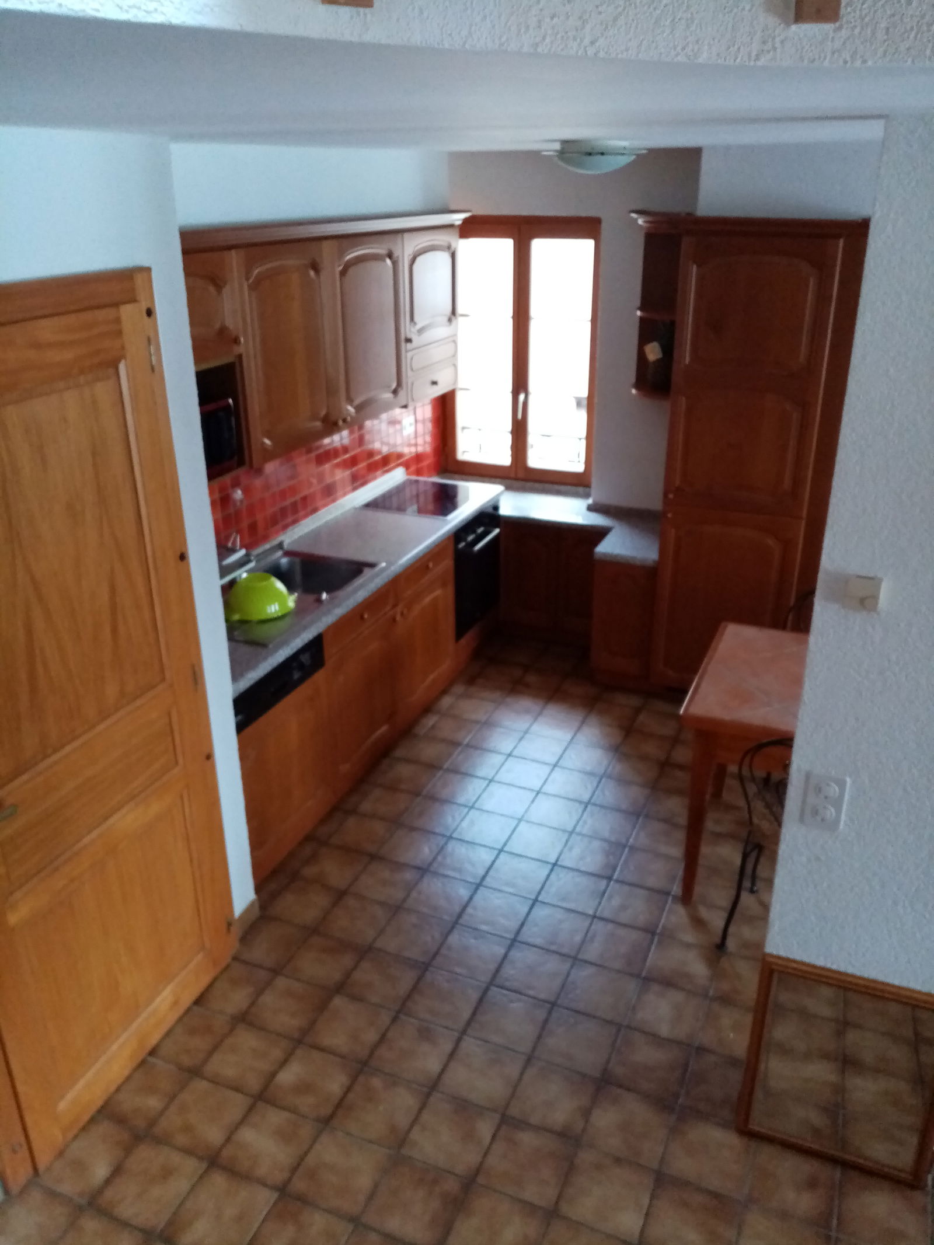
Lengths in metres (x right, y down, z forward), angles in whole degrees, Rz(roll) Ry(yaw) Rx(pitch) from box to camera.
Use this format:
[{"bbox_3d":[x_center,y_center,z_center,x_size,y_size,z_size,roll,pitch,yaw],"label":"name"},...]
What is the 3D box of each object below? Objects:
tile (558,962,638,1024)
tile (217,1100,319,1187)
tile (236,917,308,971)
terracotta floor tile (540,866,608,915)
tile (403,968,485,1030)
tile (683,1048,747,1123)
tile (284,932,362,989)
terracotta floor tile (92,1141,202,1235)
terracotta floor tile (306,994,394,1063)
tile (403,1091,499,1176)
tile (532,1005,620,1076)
[{"bbox_3d":[0.412,1.164,2.946,0.197,0.010,0.197,9,26,22],"label":"tile"},{"bbox_3d":[-0.505,1.338,2.394,0.199,0.012,0.199,10,26,21],"label":"tile"},{"bbox_3d":[-0.642,1.057,3.100,0.200,0.010,0.200,9,25,22],"label":"tile"},{"bbox_3d":[0.377,0.951,3.321,0.196,0.010,0.196,9,26,22],"label":"terracotta floor tile"},{"bbox_3d":[-0.067,1.151,2.864,0.200,0.010,0.200,9,25,22],"label":"tile"},{"bbox_3d":[0.706,1.275,2.556,0.200,0.010,0.200,9,25,22],"label":"tile"},{"bbox_3d":[-0.455,1.091,3.031,0.196,0.010,0.196,9,26,22],"label":"tile"},{"bbox_3d":[-0.791,1.406,2.331,0.196,0.010,0.196,9,26,22],"label":"terracotta floor tile"},{"bbox_3d":[-0.352,1.224,2.828,0.197,0.010,0.197,9,26,22],"label":"terracotta floor tile"},{"bbox_3d":[-0.039,1.328,2.413,0.199,0.012,0.199,10,26,21],"label":"tile"},{"bbox_3d":[0.317,1.214,2.709,0.200,0.010,0.200,9,25,22],"label":"tile"}]

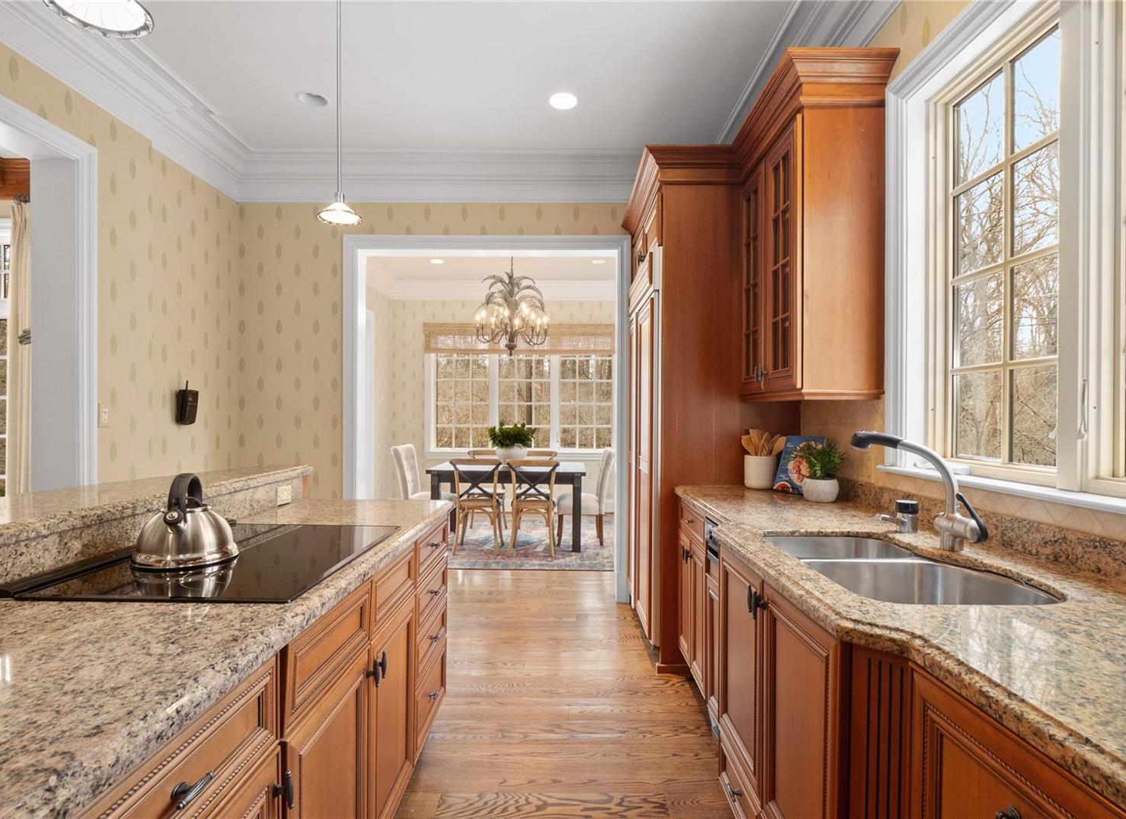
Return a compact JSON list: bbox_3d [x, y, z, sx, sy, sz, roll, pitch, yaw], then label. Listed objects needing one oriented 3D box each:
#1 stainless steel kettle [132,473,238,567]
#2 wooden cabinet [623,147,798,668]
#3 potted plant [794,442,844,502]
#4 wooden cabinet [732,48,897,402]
[{"bbox_3d":[-0.982,0.281,1.430,0.230,0.220,0.230,0,0,-16],"label":"stainless steel kettle"},{"bbox_3d":[0.800,0.030,3.200,0.790,2.590,1.120,0,0,1],"label":"wooden cabinet"},{"bbox_3d":[1.083,0.262,2.310,0.195,0.245,0.190,0,0,0],"label":"potted plant"},{"bbox_3d":[0.990,-0.651,2.324,0.390,1.230,0.822,0,0,1],"label":"wooden cabinet"}]

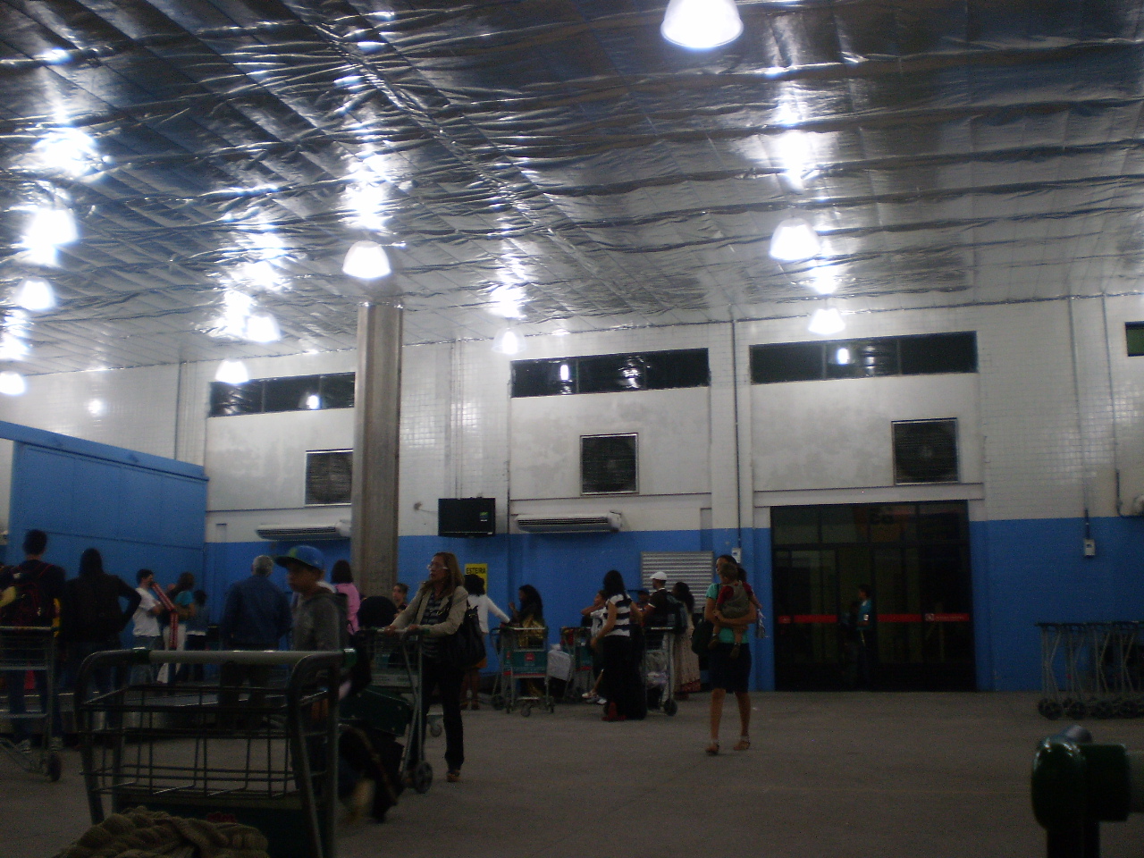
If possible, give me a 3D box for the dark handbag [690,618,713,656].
[{"bbox_3d":[1.091,1.728,9.850,0.160,0.330,0.280,8,-12,-40],"label":"dark handbag"}]

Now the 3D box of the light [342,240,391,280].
[{"bbox_3d":[-2.603,-2.150,15.100,0.620,0.420,0.620,0,-9,0],"label":"light"}]

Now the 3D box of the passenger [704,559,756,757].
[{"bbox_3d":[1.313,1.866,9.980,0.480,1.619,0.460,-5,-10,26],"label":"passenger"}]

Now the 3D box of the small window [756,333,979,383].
[{"bbox_3d":[4.744,-1.152,19.536,3.610,0.670,0.120,-3,-10,17],"label":"small window"}]

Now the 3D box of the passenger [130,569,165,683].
[{"bbox_3d":[-5.175,2.544,14.377,0.400,1.698,0.480,2,-10,-14],"label":"passenger"}]

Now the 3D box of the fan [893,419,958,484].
[{"bbox_3d":[5.679,0.364,19.103,1.000,1.060,0.220,-3,-10,16],"label":"fan"}]

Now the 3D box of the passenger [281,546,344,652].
[{"bbox_3d":[-1.353,1.384,6.469,0.480,1.460,0.400,3,-10,-16],"label":"passenger"}]

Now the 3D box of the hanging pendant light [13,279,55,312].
[{"bbox_3d":[-7.043,-1.775,15.600,0.540,0.420,0.540,0,-10,0],"label":"hanging pendant light"}]

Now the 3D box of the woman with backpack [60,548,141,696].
[{"bbox_3d":[-4.013,1.870,10.089,0.620,1.700,0.360,1,-9,-6],"label":"woman with backpack"}]

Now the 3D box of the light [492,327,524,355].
[{"bbox_3d":[-1.069,-1.487,20.193,0.530,0.420,0.530,0,-9,0],"label":"light"}]

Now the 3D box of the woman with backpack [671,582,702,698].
[{"bbox_3d":[1.603,2.983,16.734,0.420,1.640,0.450,-1,-9,6],"label":"woman with backpack"}]

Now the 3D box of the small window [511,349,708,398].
[{"bbox_3d":[0.625,-0.964,20.782,3.570,0.670,0.120,-3,-10,17],"label":"small window"}]

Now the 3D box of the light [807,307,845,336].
[{"bbox_3d":[4.015,-1.697,18.751,0.540,0.420,0.540,0,-10,0],"label":"light"}]

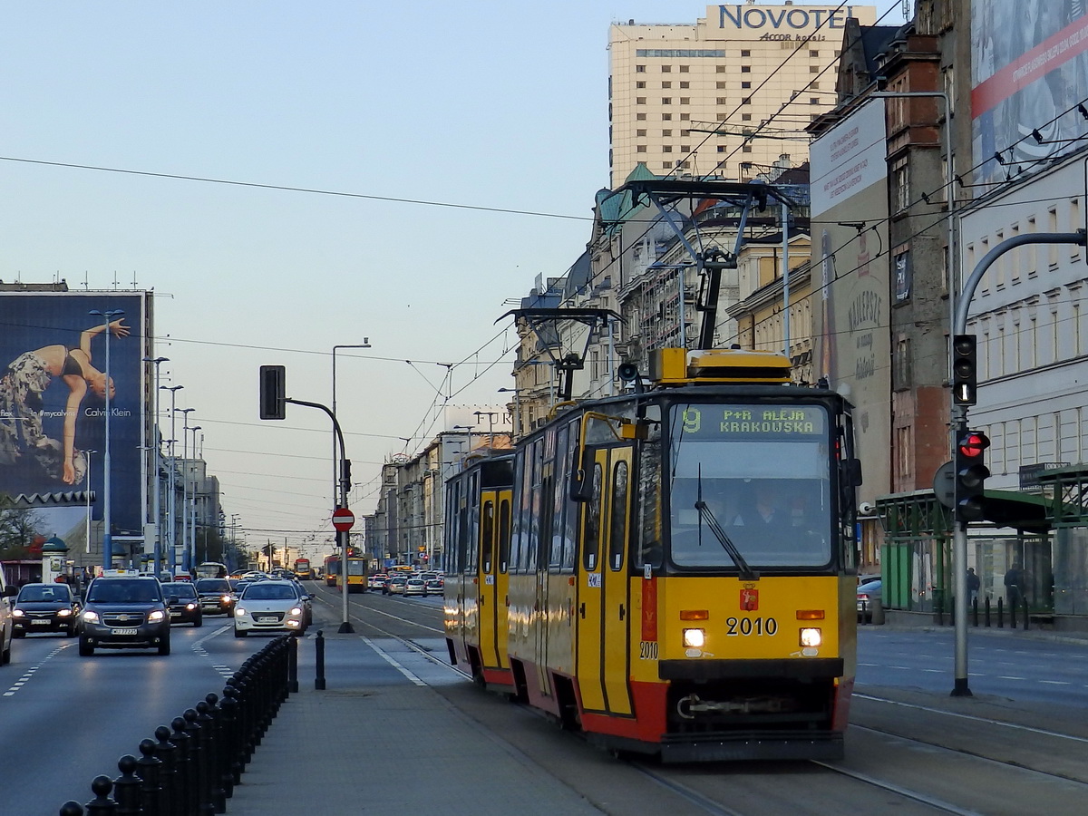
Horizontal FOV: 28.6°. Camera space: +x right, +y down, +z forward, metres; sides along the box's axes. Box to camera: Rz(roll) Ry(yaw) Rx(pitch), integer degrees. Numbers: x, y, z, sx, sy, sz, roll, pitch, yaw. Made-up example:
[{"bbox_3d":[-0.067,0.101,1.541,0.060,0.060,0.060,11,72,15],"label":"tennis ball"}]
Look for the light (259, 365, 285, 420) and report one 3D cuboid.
[{"bbox_3d":[-7.488,-0.438,58.936,0.680,1.470,0.380,0,-4,-6],"label":"light"}]

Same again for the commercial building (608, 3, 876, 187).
[{"bbox_3d":[40.390,-20.928,399.721,56.000,105.500,22.000,0,-4,0],"label":"commercial building"}]

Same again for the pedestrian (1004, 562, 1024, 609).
[{"bbox_3d":[15.467,5.927,70.565,0.520,1.700,0.360,0,-4,-4],"label":"pedestrian"}]

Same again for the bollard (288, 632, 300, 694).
[{"bbox_3d":[-3.160,3.216,27.072,0.130,0.775,0.130,0,-4,0],"label":"bollard"}]

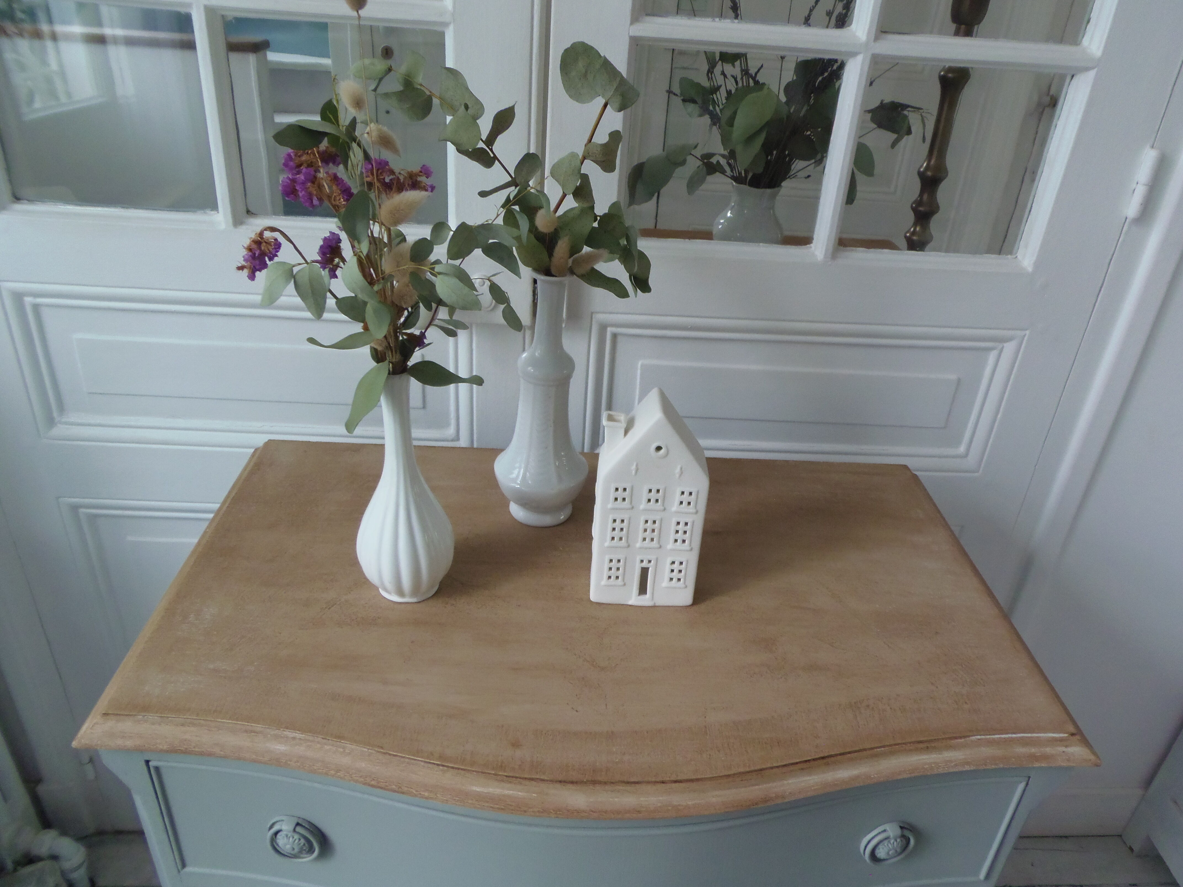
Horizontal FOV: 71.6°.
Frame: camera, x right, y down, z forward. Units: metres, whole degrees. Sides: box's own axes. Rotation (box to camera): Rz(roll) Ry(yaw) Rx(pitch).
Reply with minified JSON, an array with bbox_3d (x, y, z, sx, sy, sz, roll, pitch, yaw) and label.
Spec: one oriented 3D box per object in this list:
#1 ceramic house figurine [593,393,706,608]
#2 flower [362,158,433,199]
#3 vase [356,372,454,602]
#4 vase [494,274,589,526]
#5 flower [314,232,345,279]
[{"bbox_3d":[0.054,0.050,0.758,0.099,0.207,0.056,2,30,-3],"label":"ceramic house figurine"},{"bbox_3d":[-0.145,-0.198,0.612,0.053,0.030,0.036,2,30,-3],"label":"flower"},{"bbox_3d":[-0.169,0.036,0.735,0.089,0.225,0.089,2,30,-3],"label":"vase"},{"bbox_3d":[-0.048,-0.045,0.846,0.101,0.272,0.101,2,30,-3],"label":"vase"},{"bbox_3d":[-0.201,-0.144,0.629,0.023,0.035,0.024,2,30,-3],"label":"flower"}]

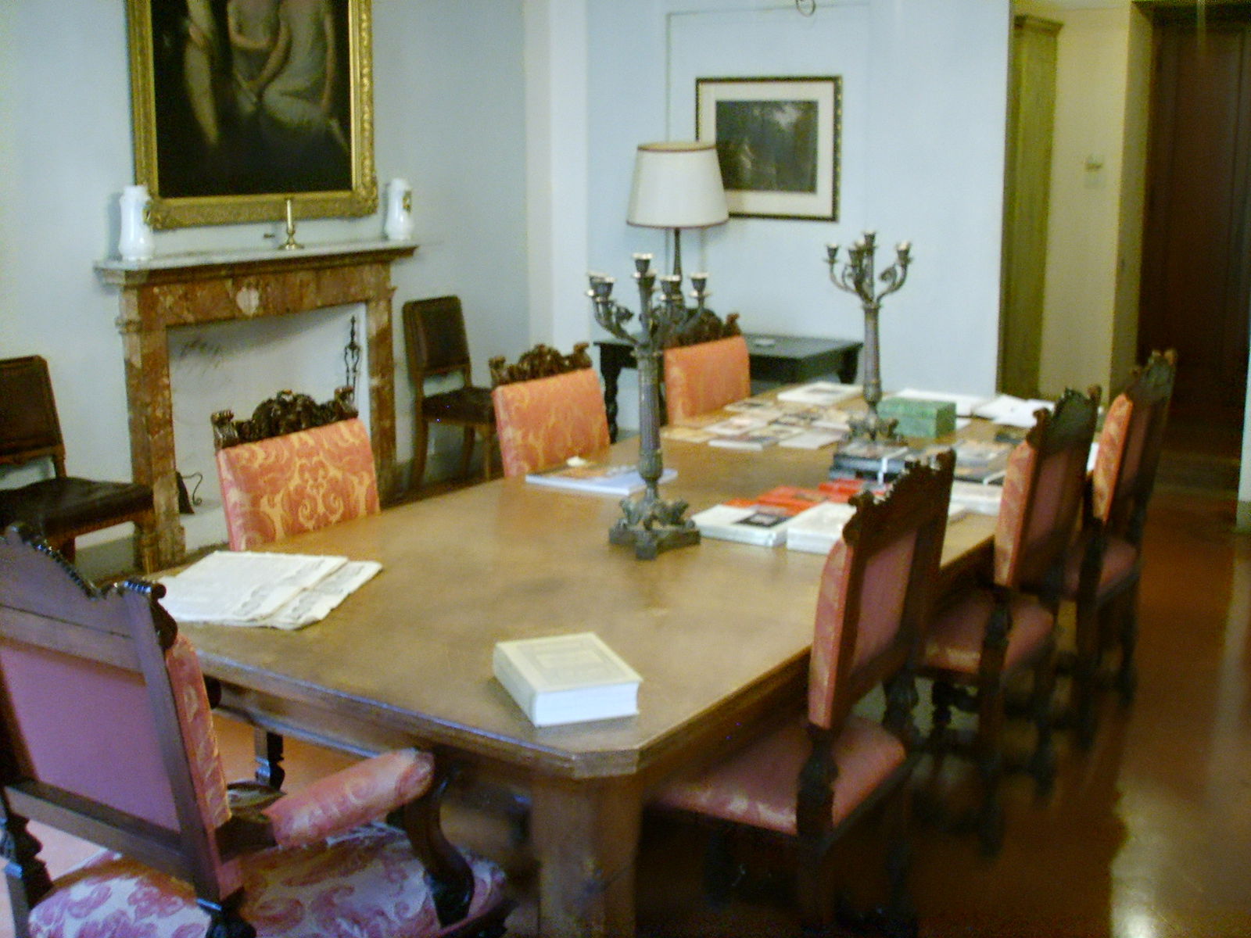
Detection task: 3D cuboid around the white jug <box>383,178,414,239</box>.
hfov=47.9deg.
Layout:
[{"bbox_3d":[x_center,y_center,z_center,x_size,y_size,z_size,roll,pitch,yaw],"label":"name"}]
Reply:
[{"bbox_3d":[-1.073,-1.228,6.670,0.136,0.276,0.136,-1,12,0],"label":"white jug"}]

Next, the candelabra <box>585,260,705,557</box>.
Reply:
[{"bbox_3d":[0.053,-0.141,3.133,0.260,0.650,0.260,8,15,34],"label":"candelabra"}]

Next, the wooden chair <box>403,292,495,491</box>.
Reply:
[{"bbox_3d":[-0.753,-0.367,7.050,0.560,0.935,0.470,8,15,34],"label":"wooden chair"}]

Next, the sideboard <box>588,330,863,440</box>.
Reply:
[{"bbox_3d":[0.510,-0.254,7.042,1.148,0.749,0.640,8,15,33],"label":"sideboard"}]

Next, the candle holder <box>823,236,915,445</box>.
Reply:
[{"bbox_3d":[0.736,-0.375,4.156,0.260,0.645,0.260,8,15,34],"label":"candle holder"}]

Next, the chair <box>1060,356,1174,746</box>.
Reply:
[{"bbox_3d":[1.253,0.190,4.156,0.533,1.099,0.476,8,15,33],"label":"chair"}]

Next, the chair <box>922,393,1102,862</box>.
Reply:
[{"bbox_3d":[0.818,0.333,3.530,0.533,1.099,0.476,8,15,33],"label":"chair"}]

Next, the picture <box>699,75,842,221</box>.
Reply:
[{"bbox_3d":[0.698,-1.588,6.992,0.810,0.690,0.030,8,15,34],"label":"picture"}]

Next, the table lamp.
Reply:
[{"bbox_3d":[0.258,-1.125,7.022,0.500,0.950,0.500,0,13,0],"label":"table lamp"}]

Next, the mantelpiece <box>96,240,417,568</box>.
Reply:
[{"bbox_3d":[-1.518,-0.340,6.232,0.260,1.255,1.610,8,15,34],"label":"mantelpiece"}]

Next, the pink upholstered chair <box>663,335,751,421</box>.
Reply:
[{"bbox_3d":[0.503,0.014,4.865,0.562,1.108,0.507,8,14,33],"label":"pink upholstered chair"}]

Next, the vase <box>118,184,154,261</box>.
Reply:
[{"bbox_3d":[-1.901,-0.959,5.477,0.139,0.276,0.139,8,15,33],"label":"vase"}]

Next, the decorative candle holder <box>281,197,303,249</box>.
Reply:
[{"bbox_3d":[-1.463,-1.064,6.112,0.100,0.210,0.100,8,15,34],"label":"decorative candle holder"}]

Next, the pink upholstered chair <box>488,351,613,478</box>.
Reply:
[{"bbox_3d":[-0.057,0.173,4.310,0.533,1.099,0.476,8,15,33],"label":"pink upholstered chair"}]

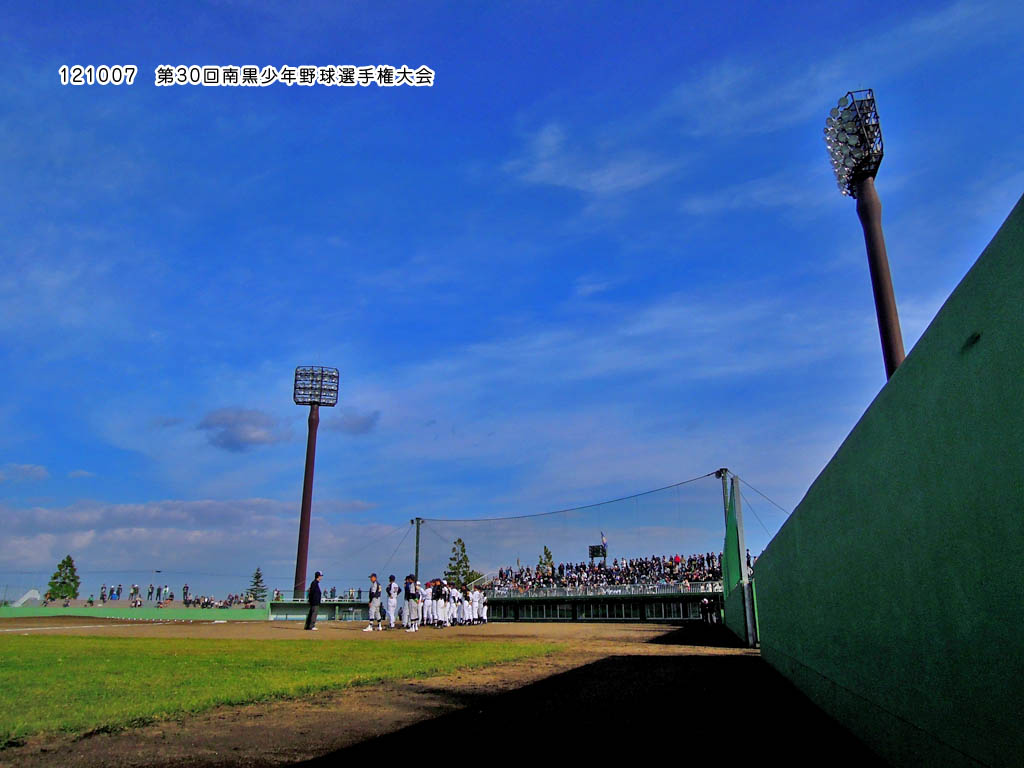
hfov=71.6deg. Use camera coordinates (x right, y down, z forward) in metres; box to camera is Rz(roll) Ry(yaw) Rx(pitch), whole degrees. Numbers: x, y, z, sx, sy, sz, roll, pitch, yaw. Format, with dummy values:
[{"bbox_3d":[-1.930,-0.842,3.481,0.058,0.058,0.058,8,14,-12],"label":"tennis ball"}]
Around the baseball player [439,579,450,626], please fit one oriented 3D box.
[{"bbox_3d":[-2.479,8.119,26.276,0.400,1.634,0.480,-13,-22,35],"label":"baseball player"}]

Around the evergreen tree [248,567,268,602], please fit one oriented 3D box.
[{"bbox_3d":[-36.094,29.270,100.882,2.900,6.200,2.900,0,-18,0],"label":"evergreen tree"}]

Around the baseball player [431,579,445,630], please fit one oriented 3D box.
[{"bbox_3d":[-2.556,7.537,24.362,0.420,1.600,0.480,-7,-19,20],"label":"baseball player"}]

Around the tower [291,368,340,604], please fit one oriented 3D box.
[{"bbox_3d":[-24.782,11.769,86.546,5.600,29.300,2.300,3,-18,-8],"label":"tower"}]

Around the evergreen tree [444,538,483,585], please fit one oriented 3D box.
[{"bbox_3d":[-6.643,25.362,94.785,5.000,9.300,5.000,0,-18,0],"label":"evergreen tree"}]

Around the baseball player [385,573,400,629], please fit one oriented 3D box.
[{"bbox_3d":[-3.943,7.178,23.427,0.560,1.681,0.400,13,-22,-35],"label":"baseball player"}]

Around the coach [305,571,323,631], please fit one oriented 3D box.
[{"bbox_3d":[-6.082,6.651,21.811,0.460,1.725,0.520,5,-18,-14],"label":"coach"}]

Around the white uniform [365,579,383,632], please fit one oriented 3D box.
[{"bbox_3d":[-3.947,6.320,20.237,0.460,1.415,0.480,-2,-18,7],"label":"white uniform"}]

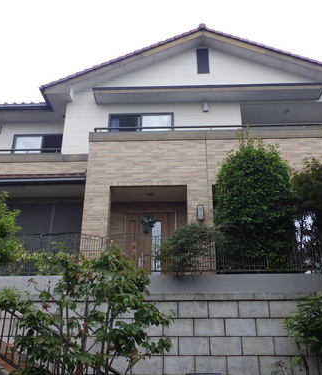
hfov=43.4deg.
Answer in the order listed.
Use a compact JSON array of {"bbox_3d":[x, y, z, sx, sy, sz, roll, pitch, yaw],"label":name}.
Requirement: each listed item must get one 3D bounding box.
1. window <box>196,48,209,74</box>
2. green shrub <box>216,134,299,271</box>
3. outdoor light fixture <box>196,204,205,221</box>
[{"bbox_3d":[1.255,-3.737,12.008,0.360,0.987,0.100,-1,-25,2],"label":"window"},{"bbox_3d":[1.750,0.305,7.583,1.532,2.913,1.400,-1,-25,2],"label":"green shrub"},{"bbox_3d":[0.870,0.550,8.820,0.158,0.375,0.120,-1,-25,2],"label":"outdoor light fixture"}]

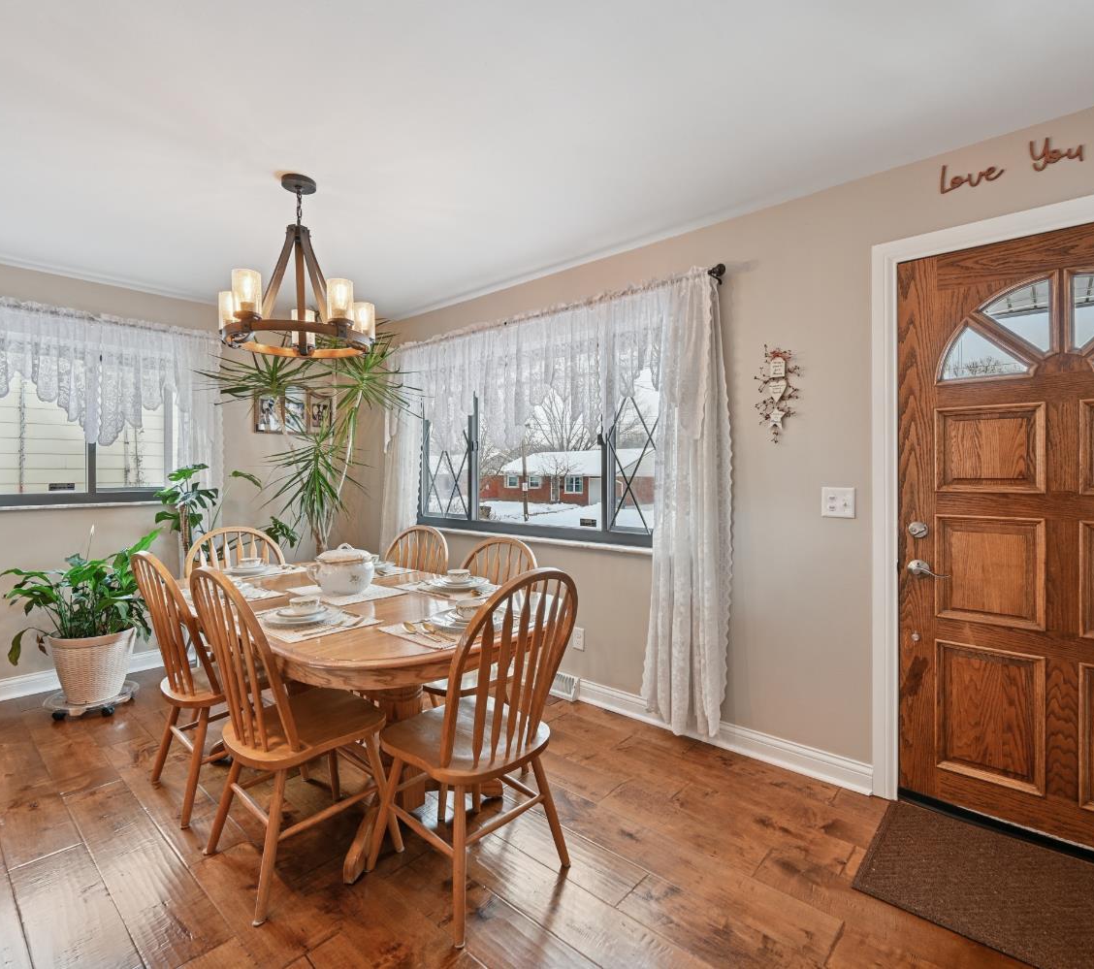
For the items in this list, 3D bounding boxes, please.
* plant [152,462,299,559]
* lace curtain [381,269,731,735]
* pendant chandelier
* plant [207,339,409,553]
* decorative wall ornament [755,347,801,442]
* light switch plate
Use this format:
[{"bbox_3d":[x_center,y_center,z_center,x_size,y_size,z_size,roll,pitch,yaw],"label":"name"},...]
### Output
[{"bbox_3d":[-2.006,0.347,3.418,0.580,0.950,0.720,0,0,41],"label":"plant"},{"bbox_3d":[-0.203,0.073,3.382,2.700,2.150,0.130,0,0,41],"label":"lace curtain"},{"bbox_3d":[-0.985,-0.885,2.250,0.610,0.660,0.610,0,0,41],"label":"pendant chandelier"},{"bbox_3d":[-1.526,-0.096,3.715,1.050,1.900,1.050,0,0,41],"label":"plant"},{"bbox_3d":[0.982,-0.389,2.418,0.190,0.415,0.050,0,0,41],"label":"decorative wall ornament"},{"bbox_3d":[1.177,0.074,2.281,0.125,0.121,0.010,0,0,41],"label":"light switch plate"}]

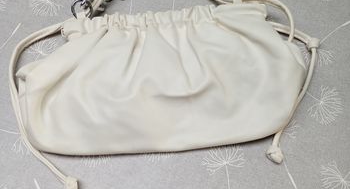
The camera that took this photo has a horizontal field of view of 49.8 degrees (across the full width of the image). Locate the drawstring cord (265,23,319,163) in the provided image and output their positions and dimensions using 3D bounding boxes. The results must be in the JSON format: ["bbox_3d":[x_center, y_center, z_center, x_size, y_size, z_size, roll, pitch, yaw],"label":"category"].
[{"bbox_3d":[0.128,-0.005,0.406,0.063,0.028,0.158,4,68,2],"label":"drawstring cord"}]

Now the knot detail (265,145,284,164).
[{"bbox_3d":[0.103,0.062,0.388,0.018,0.014,0.019,4,68,2],"label":"knot detail"}]

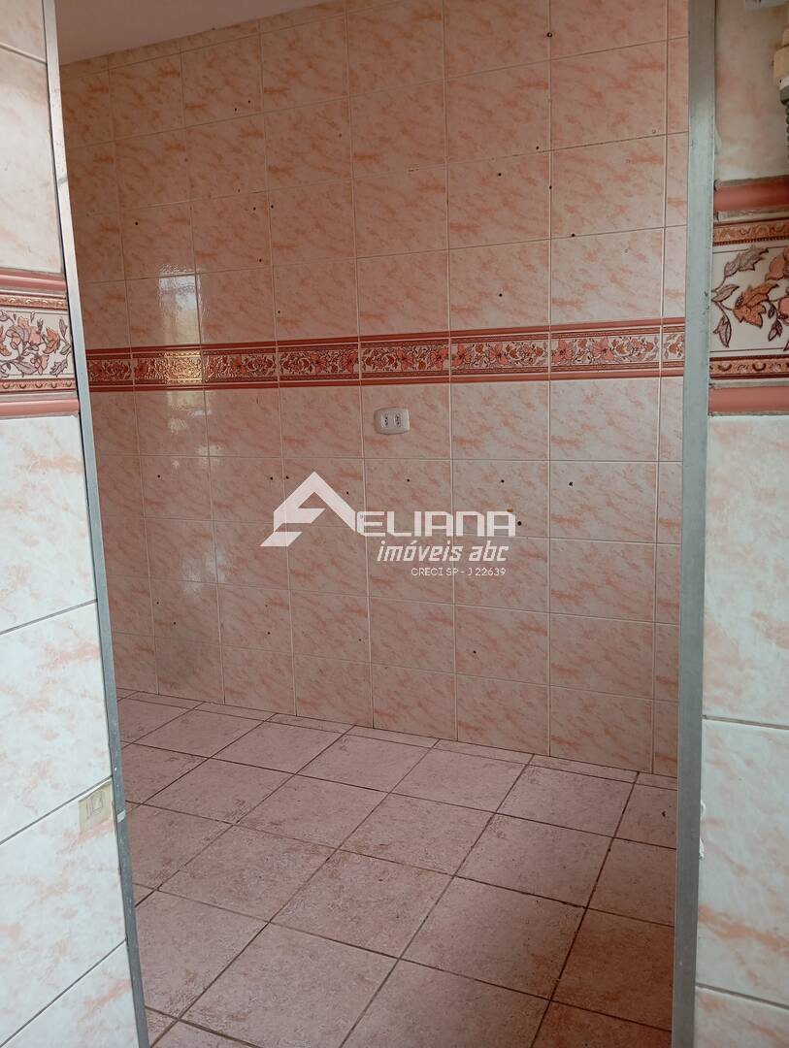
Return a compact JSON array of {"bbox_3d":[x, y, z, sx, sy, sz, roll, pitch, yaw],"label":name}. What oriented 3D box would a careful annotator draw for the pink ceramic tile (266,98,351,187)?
[{"bbox_3d":[-0.288,-1.270,2.856,0.330,0.250,0.010,3,11,24],"label":"pink ceramic tile"}]

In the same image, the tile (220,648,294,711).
[{"bbox_3d":[-0.534,0.614,3.340,0.331,0.251,0.010,3,11,25],"label":"tile"}]

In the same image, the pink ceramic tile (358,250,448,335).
[{"bbox_3d":[0.028,-0.762,2.822,0.331,0.251,0.010,3,11,25],"label":"pink ceramic tile"}]

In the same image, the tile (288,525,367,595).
[{"bbox_3d":[-0.246,0.134,3.119,0.330,0.249,0.010,3,11,25],"label":"tile"}]

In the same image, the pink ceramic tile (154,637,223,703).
[{"bbox_3d":[-0.835,0.597,3.467,0.329,0.245,0.010,3,11,25],"label":"pink ceramic tile"}]

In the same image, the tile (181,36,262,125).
[{"bbox_3d":[-0.600,-1.541,2.969,0.331,0.251,0.010,3,11,25],"label":"tile"}]

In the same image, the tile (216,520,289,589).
[{"bbox_3d":[-0.549,0.119,3.257,0.330,0.249,0.010,3,11,25],"label":"tile"}]

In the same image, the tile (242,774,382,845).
[{"bbox_3d":[-0.239,0.867,2.566,0.339,0.010,0.339,3,11,25],"label":"tile"}]

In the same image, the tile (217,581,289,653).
[{"bbox_3d":[-0.541,0.366,3.287,0.329,0.248,0.010,3,11,25],"label":"tile"}]

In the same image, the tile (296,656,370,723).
[{"bbox_3d":[-0.232,0.628,3.202,0.331,0.251,0.010,3,11,25],"label":"tile"}]

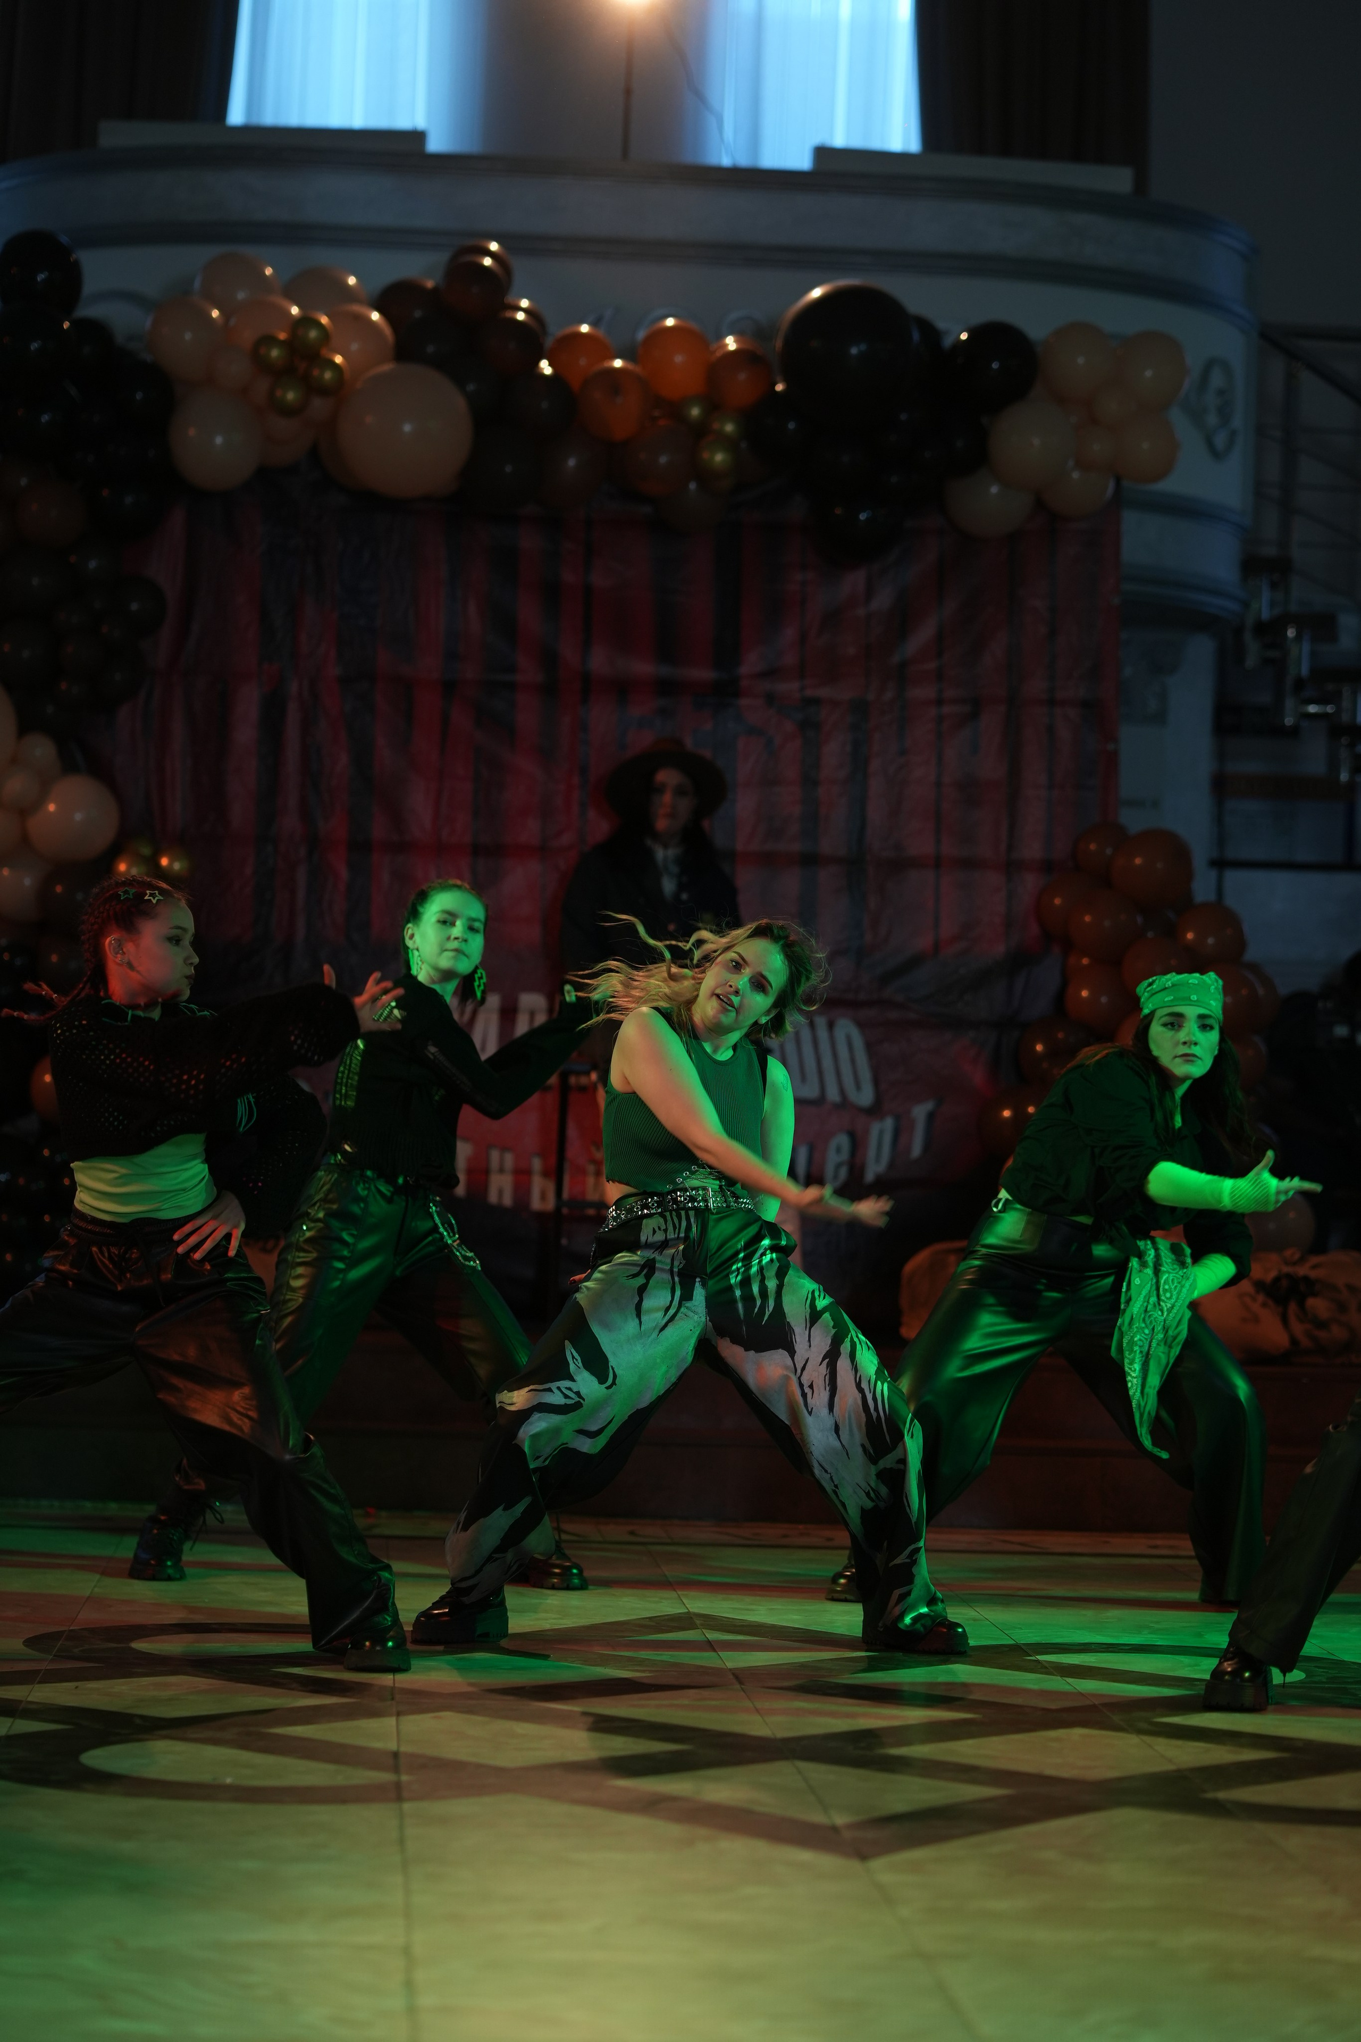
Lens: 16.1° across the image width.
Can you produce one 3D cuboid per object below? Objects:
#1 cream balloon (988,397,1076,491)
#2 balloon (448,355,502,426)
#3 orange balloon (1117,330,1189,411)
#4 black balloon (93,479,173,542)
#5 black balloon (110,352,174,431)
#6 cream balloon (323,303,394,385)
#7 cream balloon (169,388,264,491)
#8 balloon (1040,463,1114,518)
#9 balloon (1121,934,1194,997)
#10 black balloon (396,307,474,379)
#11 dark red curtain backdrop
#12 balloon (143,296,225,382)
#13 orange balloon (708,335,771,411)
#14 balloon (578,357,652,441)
[{"bbox_3d":[0.953,-1.561,13.050,0.233,0.252,0.233,2,-1,-3],"label":"cream balloon"},{"bbox_3d":[-0.571,-1.721,13.150,0.179,0.188,0.179,2,-1,-3],"label":"balloon"},{"bbox_3d":[1.341,-1.847,13.683,0.208,0.226,0.208,2,-1,-4],"label":"orange balloon"},{"bbox_3d":[-1.585,-1.502,13.900,0.235,0.235,0.235,1,-1,0],"label":"black balloon"},{"bbox_3d":[-1.504,-1.750,13.400,0.200,0.222,0.200,2,-1,0],"label":"black balloon"},{"bbox_3d":[-0.950,-1.957,14.000,0.246,0.246,0.246,1,-1,0],"label":"cream balloon"},{"bbox_3d":[-1.286,-1.611,13.350,0.265,0.292,0.265,2,-1,0],"label":"cream balloon"},{"bbox_3d":[1.128,-1.536,13.712,0.213,0.213,0.213,2,-1,-4],"label":"balloon"},{"bbox_3d":[1.376,-0.136,13.900,0.216,0.216,0.216,1,-1,0],"label":"balloon"},{"bbox_3d":[-0.714,-1.967,14.000,0.232,0.232,0.232,1,-1,0],"label":"black balloon"},{"bbox_3d":[-0.231,-0.410,13.700,2.970,2.360,0.100,2,-1,-4],"label":"dark red curtain backdrop"},{"bbox_3d":[-1.385,-1.903,13.450,0.223,0.240,0.223,2,-1,0],"label":"balloon"},{"bbox_3d":[0.168,-1.812,13.500,0.183,0.210,0.183,2,-1,0],"label":"orange balloon"},{"bbox_3d":[-0.179,-1.676,13.000,0.198,0.219,0.198,2,-1,-3],"label":"balloon"}]

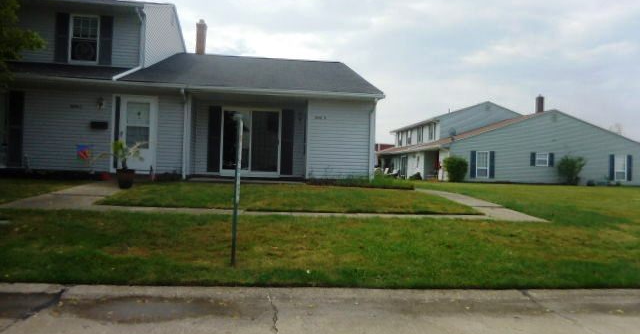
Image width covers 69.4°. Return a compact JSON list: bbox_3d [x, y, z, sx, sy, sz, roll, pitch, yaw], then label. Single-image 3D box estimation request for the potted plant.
[{"bbox_3d":[-4.611,-0.052,10.900,1.000,1.160,0.900,2,0,-7],"label":"potted plant"}]

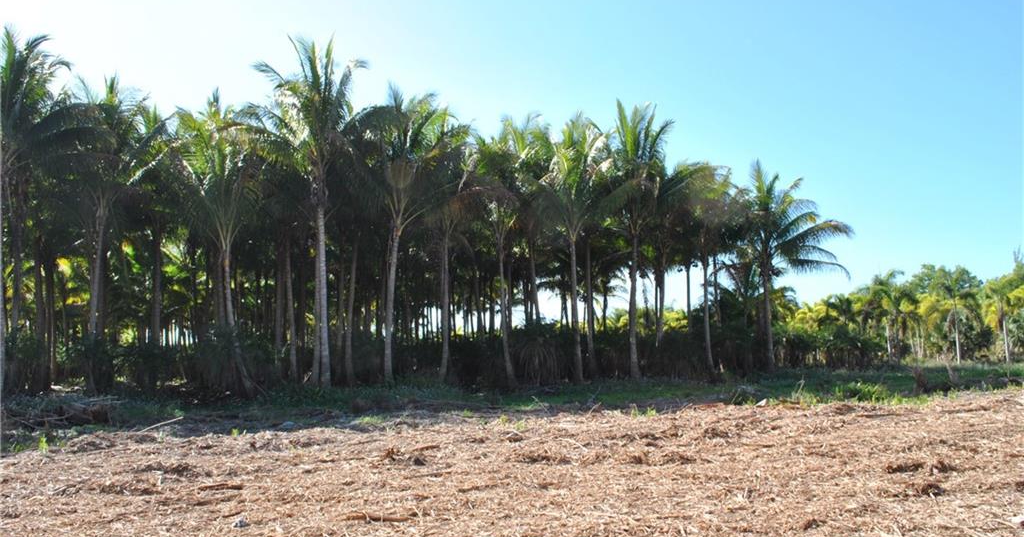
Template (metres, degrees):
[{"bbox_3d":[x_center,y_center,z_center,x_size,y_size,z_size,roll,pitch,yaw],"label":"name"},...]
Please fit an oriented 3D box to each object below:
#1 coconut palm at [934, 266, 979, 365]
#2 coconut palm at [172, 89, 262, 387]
[{"bbox_3d":[28.472,2.960,49.283,2.800,6.330,2.800,0,-5,0],"label":"coconut palm"},{"bbox_3d":[-9.351,-0.847,24.431,2.900,9.660,2.900,0,-5,0],"label":"coconut palm"}]

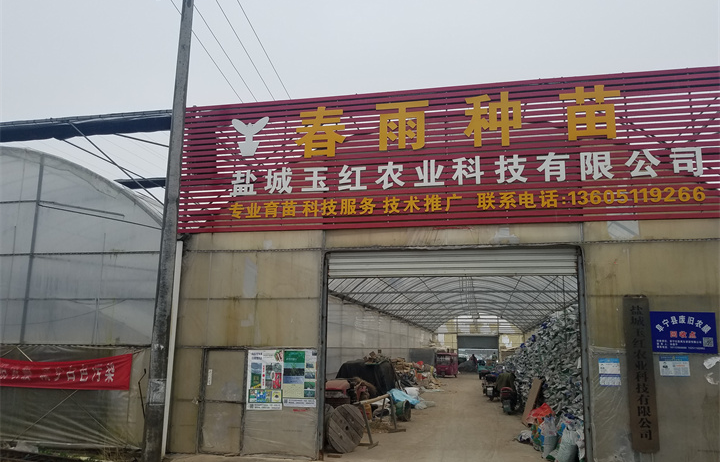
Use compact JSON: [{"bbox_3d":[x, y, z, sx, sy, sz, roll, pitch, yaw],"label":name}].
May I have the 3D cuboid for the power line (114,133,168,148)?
[{"bbox_3d":[-4.037,-1.671,9.969,1.297,0.030,0.030,15,-8,15],"label":"power line"}]

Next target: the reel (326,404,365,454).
[{"bbox_3d":[-0.343,3.175,8.782,0.740,0.740,0.460,12,-16,-40],"label":"reel"}]

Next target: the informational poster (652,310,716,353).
[{"bbox_3d":[4.387,1.376,7.312,0.790,0.535,0.015,-1,-12,12],"label":"informational poster"}]

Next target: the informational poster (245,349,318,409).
[{"bbox_3d":[-1.198,2.285,8.305,1.140,0.910,0.015,-1,-12,12],"label":"informational poster"}]

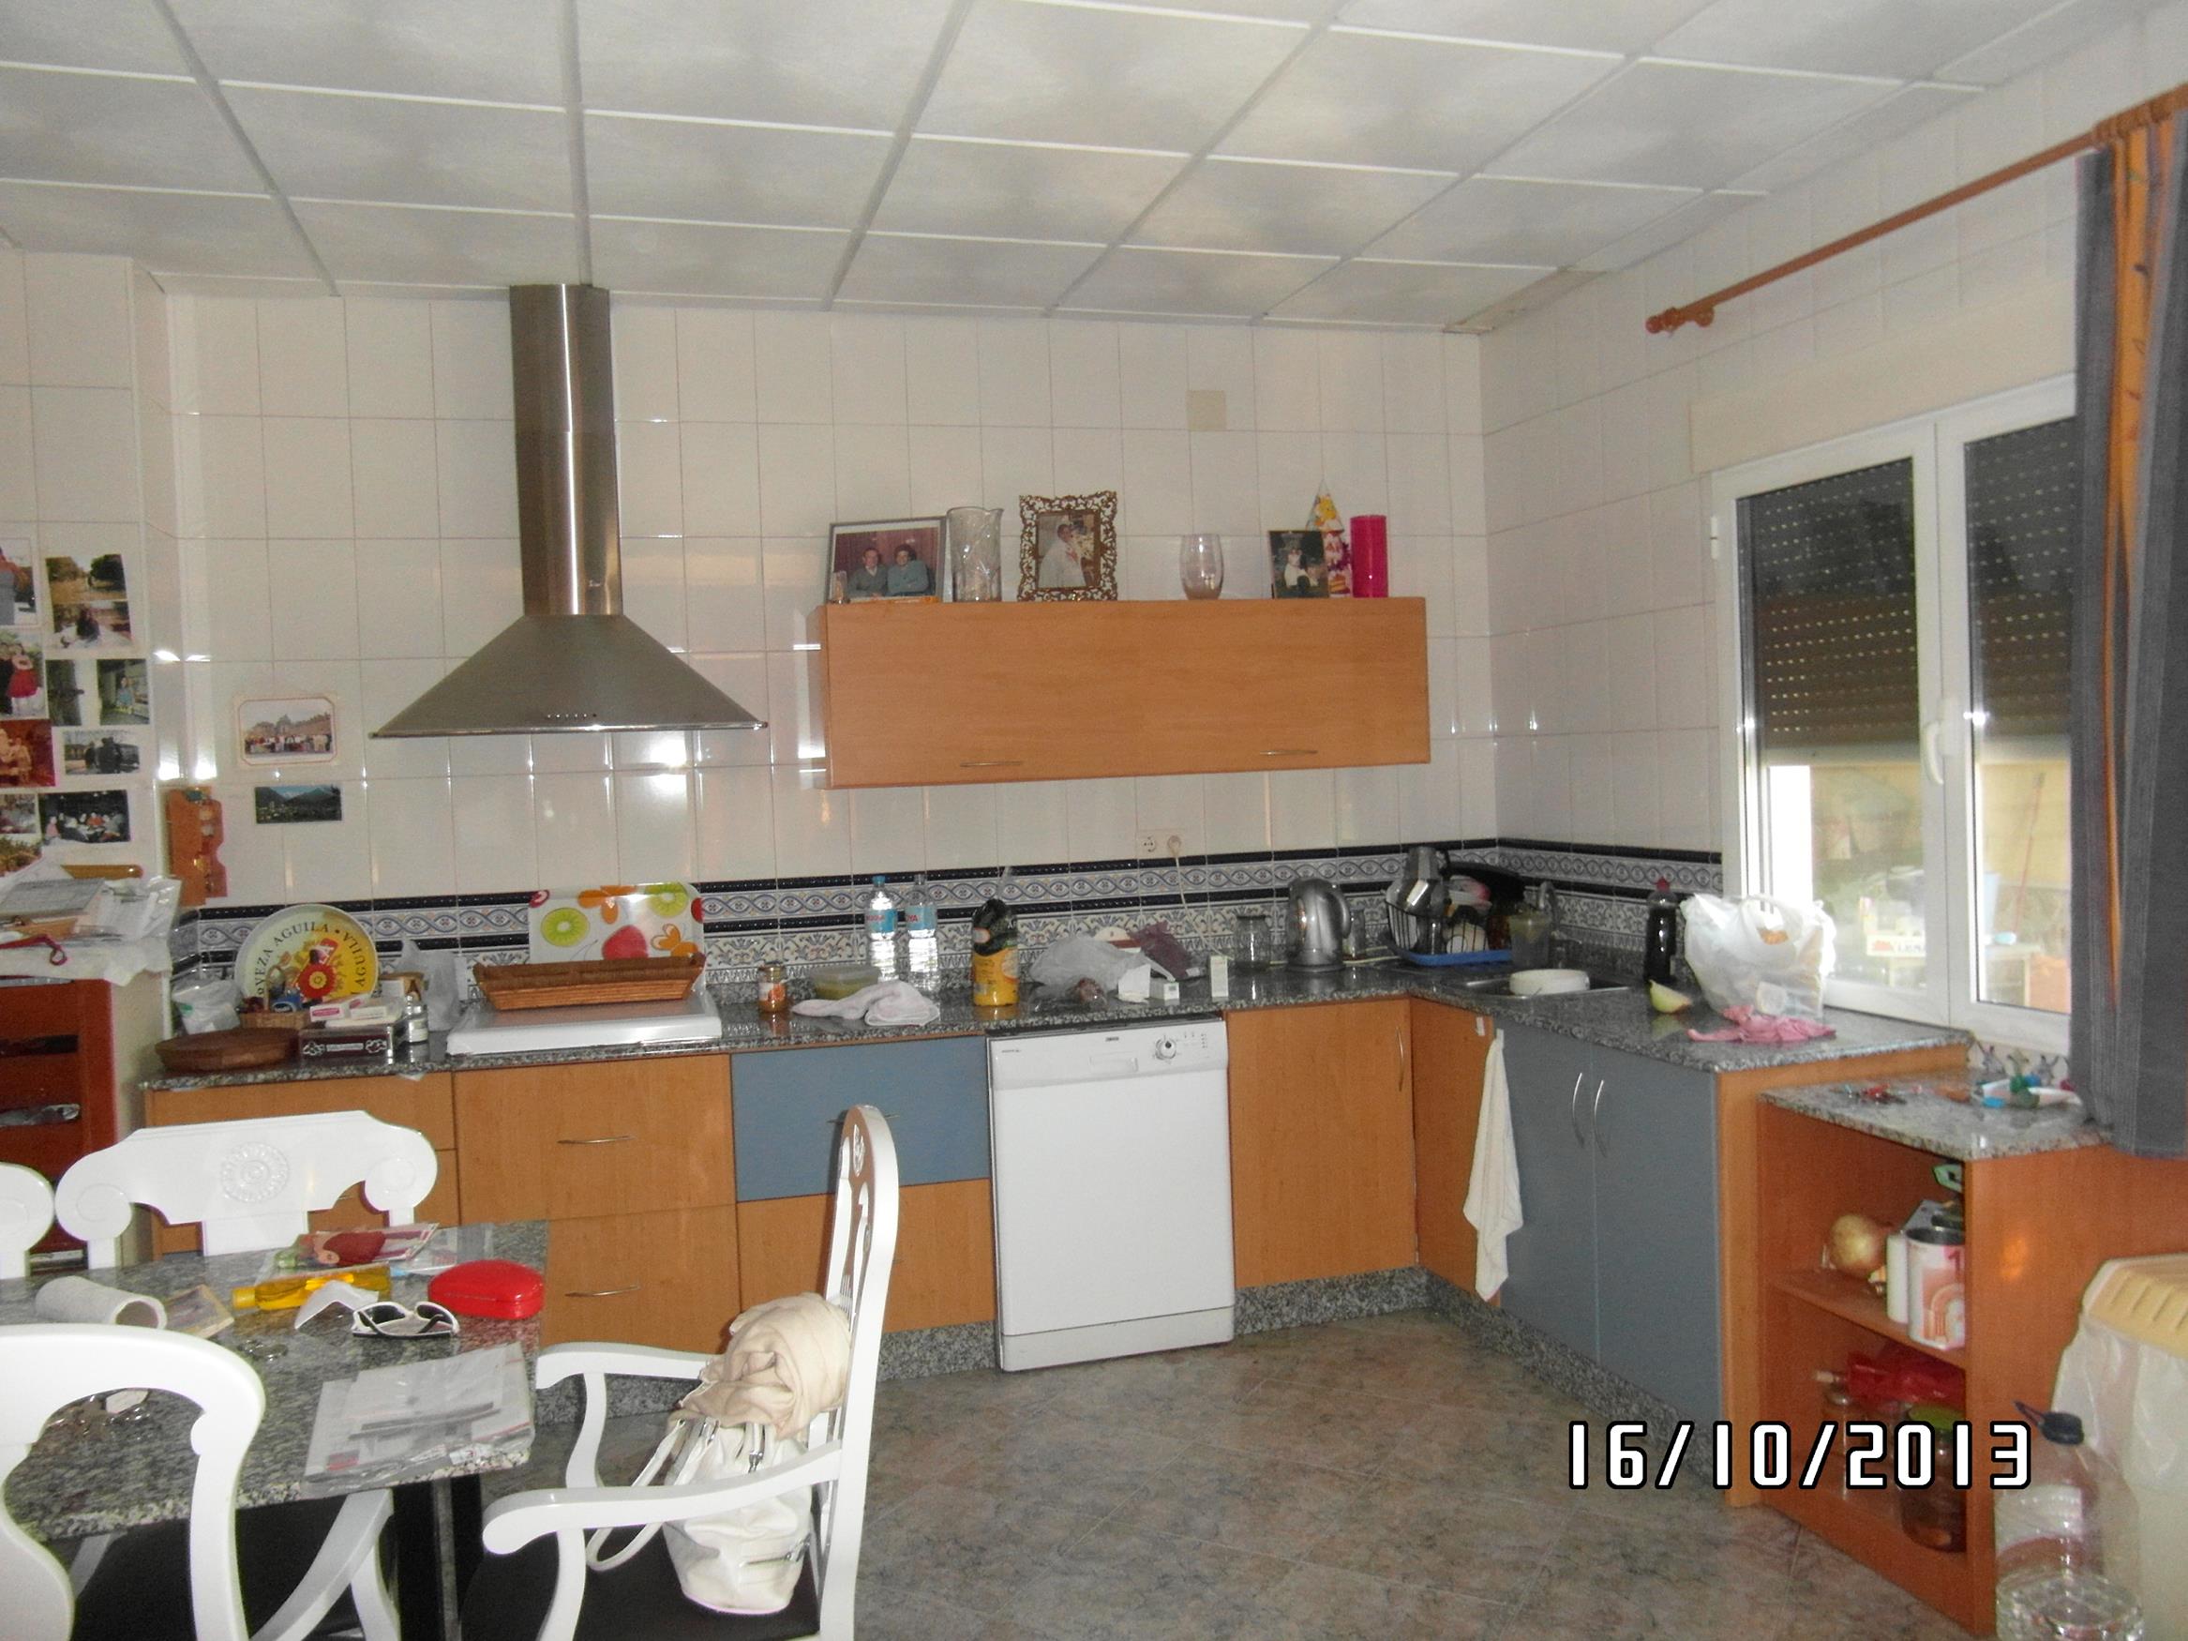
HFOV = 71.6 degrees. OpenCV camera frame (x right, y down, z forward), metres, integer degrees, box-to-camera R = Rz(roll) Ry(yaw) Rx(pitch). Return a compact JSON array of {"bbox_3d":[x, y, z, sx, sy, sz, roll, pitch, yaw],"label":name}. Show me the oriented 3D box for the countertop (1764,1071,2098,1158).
[{"bbox_3d":[1.632,0.529,2.794,0.590,0.024,0.450,-3,4,-20],"label":"countertop"}]

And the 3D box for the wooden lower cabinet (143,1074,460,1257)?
[{"bbox_3d":[-1.742,0.891,3.508,0.610,0.704,0.580,-3,3,-15],"label":"wooden lower cabinet"}]

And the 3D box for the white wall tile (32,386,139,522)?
[{"bbox_3d":[-2.195,-0.797,3.310,0.200,0.300,0.010,-3,3,-15],"label":"white wall tile"}]

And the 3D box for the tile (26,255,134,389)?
[{"bbox_3d":[-2.280,-1.120,3.403,0.200,0.300,0.010,-3,3,-13],"label":"tile"}]

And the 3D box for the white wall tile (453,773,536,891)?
[{"bbox_3d":[-1.535,0.036,3.904,0.200,0.300,0.010,-3,3,-13],"label":"white wall tile"}]

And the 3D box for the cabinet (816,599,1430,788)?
[{"bbox_3d":[0.091,-0.348,4.080,1.620,0.450,0.320,-3,3,-15],"label":"cabinet"}]

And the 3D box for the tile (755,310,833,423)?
[{"bbox_3d":[-0.797,-1.200,4.021,0.200,0.300,0.010,-3,4,-13],"label":"tile"}]

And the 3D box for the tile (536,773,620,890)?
[{"bbox_3d":[-1.341,0.024,3.958,0.200,0.300,0.010,-3,4,-13],"label":"tile"}]

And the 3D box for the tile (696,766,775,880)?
[{"bbox_3d":[-0.938,0.009,3.978,0.200,0.300,0.012,-3,3,-15],"label":"tile"}]

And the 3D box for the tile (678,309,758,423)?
[{"bbox_3d":[-0.991,-1.191,3.975,0.200,0.300,0.010,-3,4,-13],"label":"tile"}]

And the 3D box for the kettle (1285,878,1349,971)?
[{"bbox_3d":[0.617,0.286,4.211,0.205,0.247,0.160,-1,3,15],"label":"kettle"}]

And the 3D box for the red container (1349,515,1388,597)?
[{"bbox_3d":[0.763,-0.718,4.192,0.106,0.230,0.106,-3,3,-13],"label":"red container"}]

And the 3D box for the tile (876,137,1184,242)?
[{"bbox_3d":[-0.160,-1.355,3.280,0.595,0.018,0.595,-3,4,-16],"label":"tile"}]

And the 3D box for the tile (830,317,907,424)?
[{"bbox_3d":[-0.594,-1.193,4.014,0.198,0.295,0.012,-3,3,-15],"label":"tile"}]

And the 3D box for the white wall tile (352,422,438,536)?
[{"bbox_3d":[-1.759,-0.855,3.810,0.200,0.300,0.010,-3,4,-13],"label":"white wall tile"}]

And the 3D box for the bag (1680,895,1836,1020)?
[{"bbox_3d":[1.453,0.289,3.335,0.305,0.258,0.190,-1,3,25],"label":"bag"}]

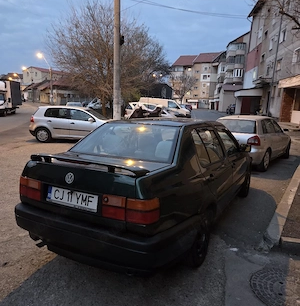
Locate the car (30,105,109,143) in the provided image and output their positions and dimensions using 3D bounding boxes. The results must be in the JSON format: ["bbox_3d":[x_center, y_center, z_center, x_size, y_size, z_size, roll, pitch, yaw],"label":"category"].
[{"bbox_3d":[-2.842,-1.219,11.390,4.204,1.485,1.759,3,10,10],"label":"car"}]

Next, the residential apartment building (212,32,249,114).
[{"bbox_3d":[21.597,-16.364,58.021,11.000,15.500,24.000,1,10,3],"label":"residential apartment building"}]

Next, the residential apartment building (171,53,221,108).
[{"bbox_3d":[15.768,-24.246,90.133,17.500,19.000,12.000,3,10,10],"label":"residential apartment building"}]

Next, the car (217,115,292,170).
[{"bbox_3d":[3.014,-0.489,8.028,1.735,1.427,4.152,9,13,37],"label":"car"}]

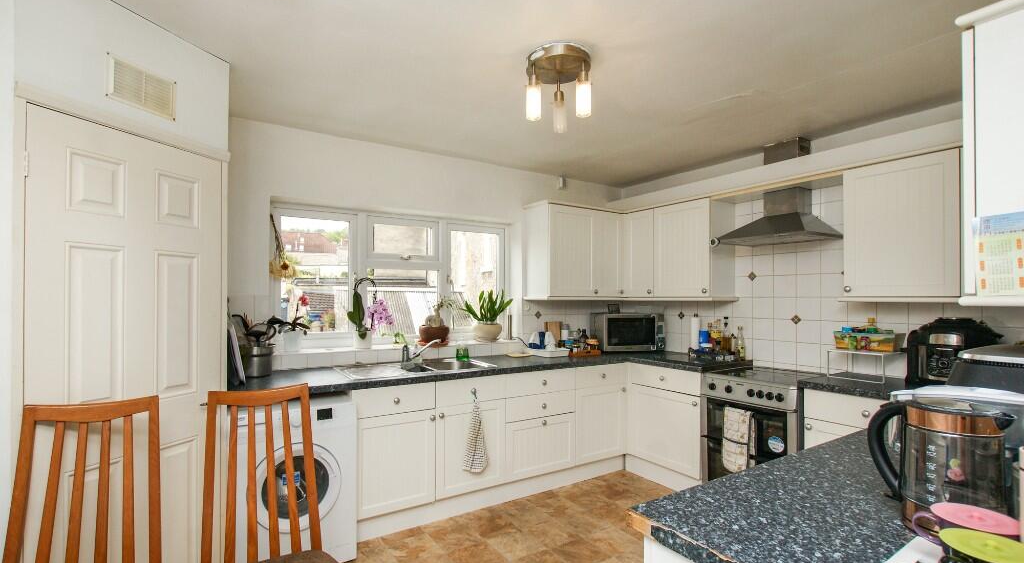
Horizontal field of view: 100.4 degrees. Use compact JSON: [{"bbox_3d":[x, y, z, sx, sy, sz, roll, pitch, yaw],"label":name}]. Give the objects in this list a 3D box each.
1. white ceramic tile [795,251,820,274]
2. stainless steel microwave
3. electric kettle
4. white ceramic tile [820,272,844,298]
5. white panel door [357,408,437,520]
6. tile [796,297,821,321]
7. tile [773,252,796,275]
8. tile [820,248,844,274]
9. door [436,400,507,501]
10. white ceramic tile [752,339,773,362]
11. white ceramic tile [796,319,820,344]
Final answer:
[{"bbox_3d":[2.004,-0.124,2.880,0.010,0.150,0.150,1,-2,-31],"label":"white ceramic tile"},{"bbox_3d":[0.985,0.424,3.650,0.510,0.310,0.380,0,-1,-7],"label":"stainless steel microwave"},{"bbox_3d":[0.898,0.380,0.892,0.155,0.250,0.215,1,-2,-27],"label":"electric kettle"},{"bbox_3d":[2.055,0.025,2.718,0.010,0.150,0.148,1,-2,-35],"label":"white ceramic tile"},{"bbox_3d":[-0.665,1.069,2.510,0.470,0.570,0.022,1,-2,-31],"label":"white panel door"},{"bbox_3d":[1.957,0.187,2.811,0.010,0.150,0.150,1,-1,-30],"label":"tile"},{"bbox_3d":[1.881,-0.119,2.942,0.010,0.150,0.150,1,-1,-30],"label":"tile"},{"bbox_3d":[2.033,-0.123,2.679,0.010,0.150,0.150,1,-1,-30],"label":"tile"},{"bbox_3d":[-0.253,1.048,2.700,0.488,0.551,0.020,2,-3,-32],"label":"door"},{"bbox_3d":[1.808,0.496,3.065,0.010,0.150,0.148,1,-2,-35],"label":"white ceramic tile"},{"bbox_3d":[2.004,0.339,2.880,0.010,0.150,0.150,1,-2,-31],"label":"white ceramic tile"}]

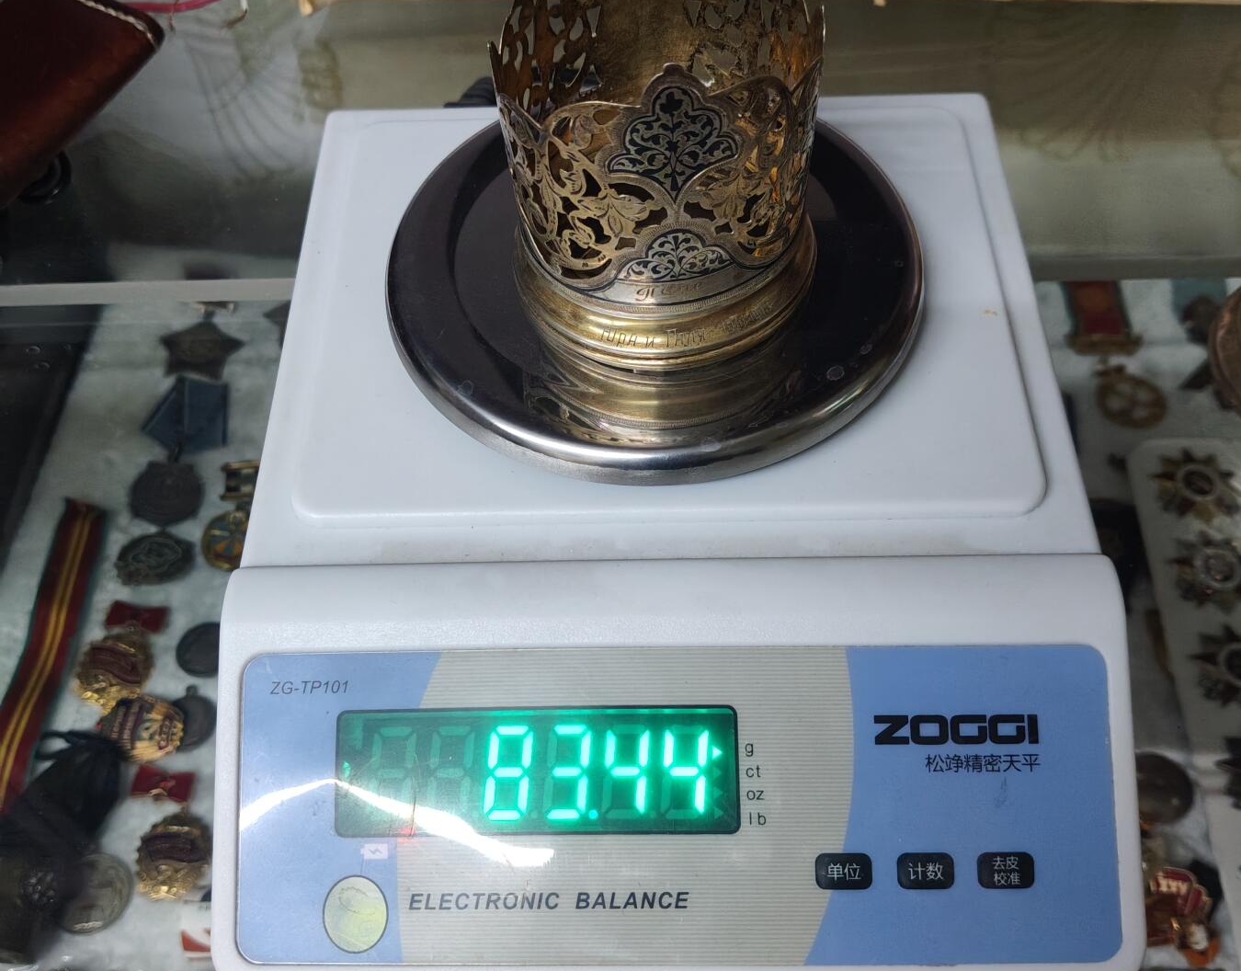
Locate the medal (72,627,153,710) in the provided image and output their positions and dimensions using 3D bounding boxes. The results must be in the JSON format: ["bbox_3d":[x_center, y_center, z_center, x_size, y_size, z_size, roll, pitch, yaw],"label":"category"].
[{"bbox_3d":[-0.245,0.089,0.604,0.035,0.004,0.045,2,56,4],"label":"medal"}]

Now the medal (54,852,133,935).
[{"bbox_3d":[-0.226,0.174,0.532,0.034,0.004,0.035,-3,56,1],"label":"medal"}]

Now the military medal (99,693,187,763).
[{"bbox_3d":[-0.224,0.113,0.584,0.042,0.004,0.030,8,57,8],"label":"military medal"}]

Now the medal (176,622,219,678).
[{"bbox_3d":[-0.199,0.078,0.595,0.029,0.004,0.029,-7,56,-2],"label":"medal"}]

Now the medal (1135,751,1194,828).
[{"bbox_3d":[0.238,0.135,0.553,0.034,0.003,0.034,-1,56,2],"label":"medal"}]

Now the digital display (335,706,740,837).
[{"bbox_3d":[-0.017,0.060,0.264,0.085,0.005,0.026,-1,82,2],"label":"digital display"}]

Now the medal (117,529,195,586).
[{"bbox_3d":[-0.235,0.036,0.625,0.040,0.004,0.032,-3,56,1],"label":"medal"}]

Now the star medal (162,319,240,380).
[{"bbox_3d":[-0.237,-0.077,0.701,0.046,0.004,0.045,-2,56,2],"label":"star medal"}]

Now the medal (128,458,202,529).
[{"bbox_3d":[-0.237,0.003,0.647,0.039,0.004,0.044,-4,56,0],"label":"medal"}]

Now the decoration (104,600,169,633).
[{"bbox_3d":[-0.241,0.065,0.620,0.029,0.004,0.015,5,57,6],"label":"decoration"}]

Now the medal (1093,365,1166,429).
[{"bbox_3d":[0.275,-0.048,0.673,0.037,0.004,0.044,-12,57,-5],"label":"medal"}]

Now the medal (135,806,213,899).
[{"bbox_3d":[-0.198,0.163,0.553,0.031,0.004,0.041,1,56,3],"label":"medal"}]

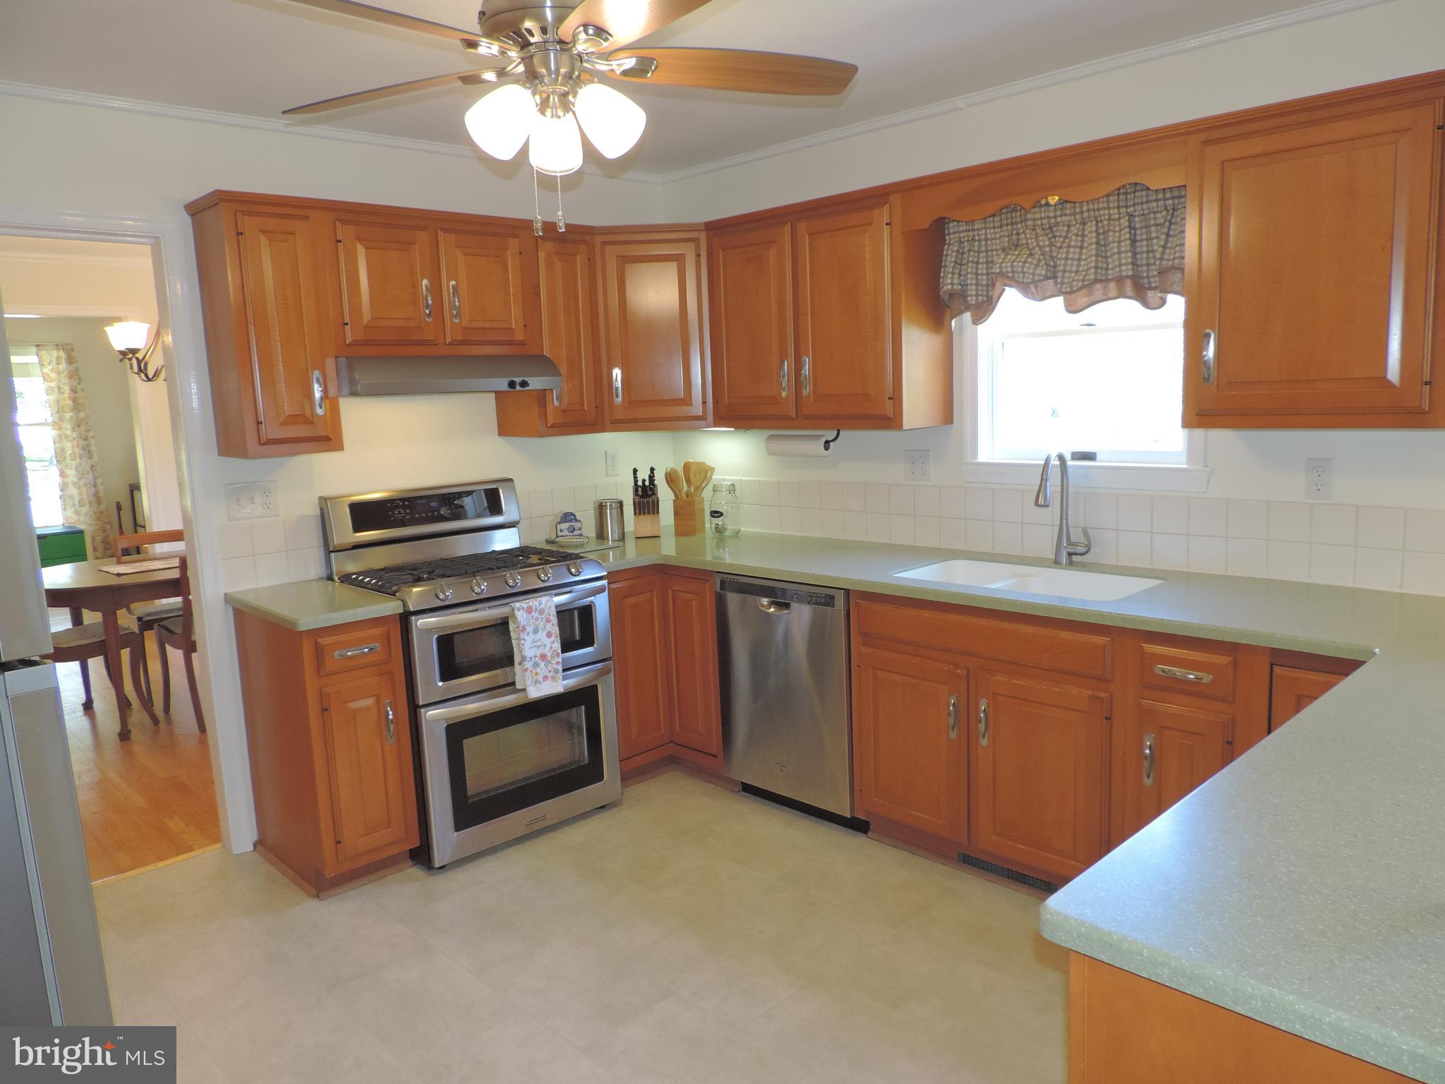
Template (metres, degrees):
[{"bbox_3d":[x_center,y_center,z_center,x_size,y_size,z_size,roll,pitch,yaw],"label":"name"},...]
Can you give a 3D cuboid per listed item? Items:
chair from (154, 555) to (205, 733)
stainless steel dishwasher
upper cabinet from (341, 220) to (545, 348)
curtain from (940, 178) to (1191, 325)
[{"bbox_3d":[-2.514,0.442,5.016,0.470,0.860,0.545,-10,12,-43],"label":"chair"},{"bbox_3d":[0.412,0.492,3.704,0.595,0.802,0.601,-10,12,-43],"label":"stainless steel dishwasher"},{"bbox_3d":[-1.091,-0.896,3.587,0.762,0.460,0.317,-10,12,-43],"label":"upper cabinet"},{"bbox_3d":[1.040,-0.885,3.086,0.116,0.379,0.855,-10,12,-44],"label":"curtain"}]

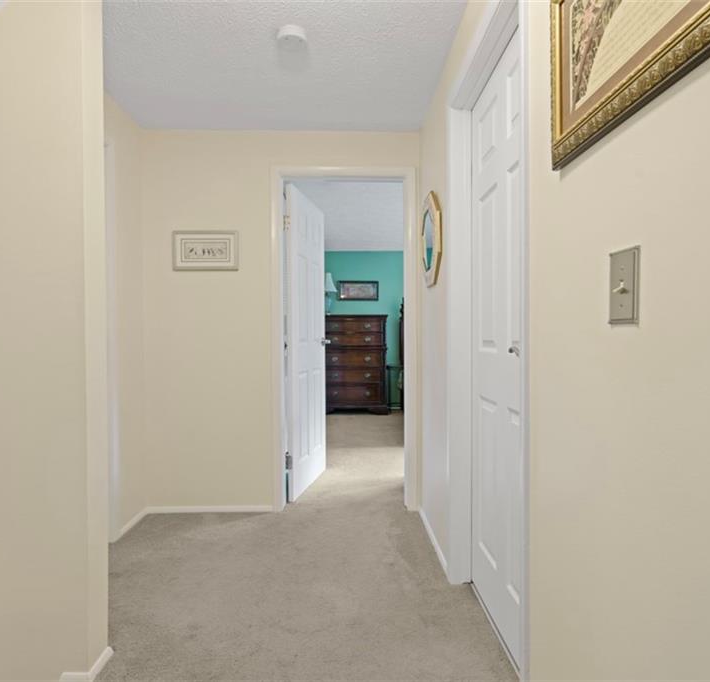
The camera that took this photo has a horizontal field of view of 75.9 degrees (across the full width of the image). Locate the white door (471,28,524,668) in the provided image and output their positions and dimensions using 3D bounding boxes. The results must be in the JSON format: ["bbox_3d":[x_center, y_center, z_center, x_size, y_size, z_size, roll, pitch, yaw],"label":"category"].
[{"bbox_3d":[0.532,0.022,1.593,0.036,2.030,0.765,0,0,-1],"label":"white door"}]

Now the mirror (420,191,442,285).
[{"bbox_3d":[0.399,-0.535,2.394,0.033,0.495,0.460,0,0,-1],"label":"mirror"}]

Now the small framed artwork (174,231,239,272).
[{"bbox_3d":[-0.912,-0.550,2.784,0.410,0.246,0.020,0,0,-1],"label":"small framed artwork"}]

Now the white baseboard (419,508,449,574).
[{"bbox_3d":[0.410,1.030,2.429,0.012,0.047,0.765,0,0,-1],"label":"white baseboard"}]

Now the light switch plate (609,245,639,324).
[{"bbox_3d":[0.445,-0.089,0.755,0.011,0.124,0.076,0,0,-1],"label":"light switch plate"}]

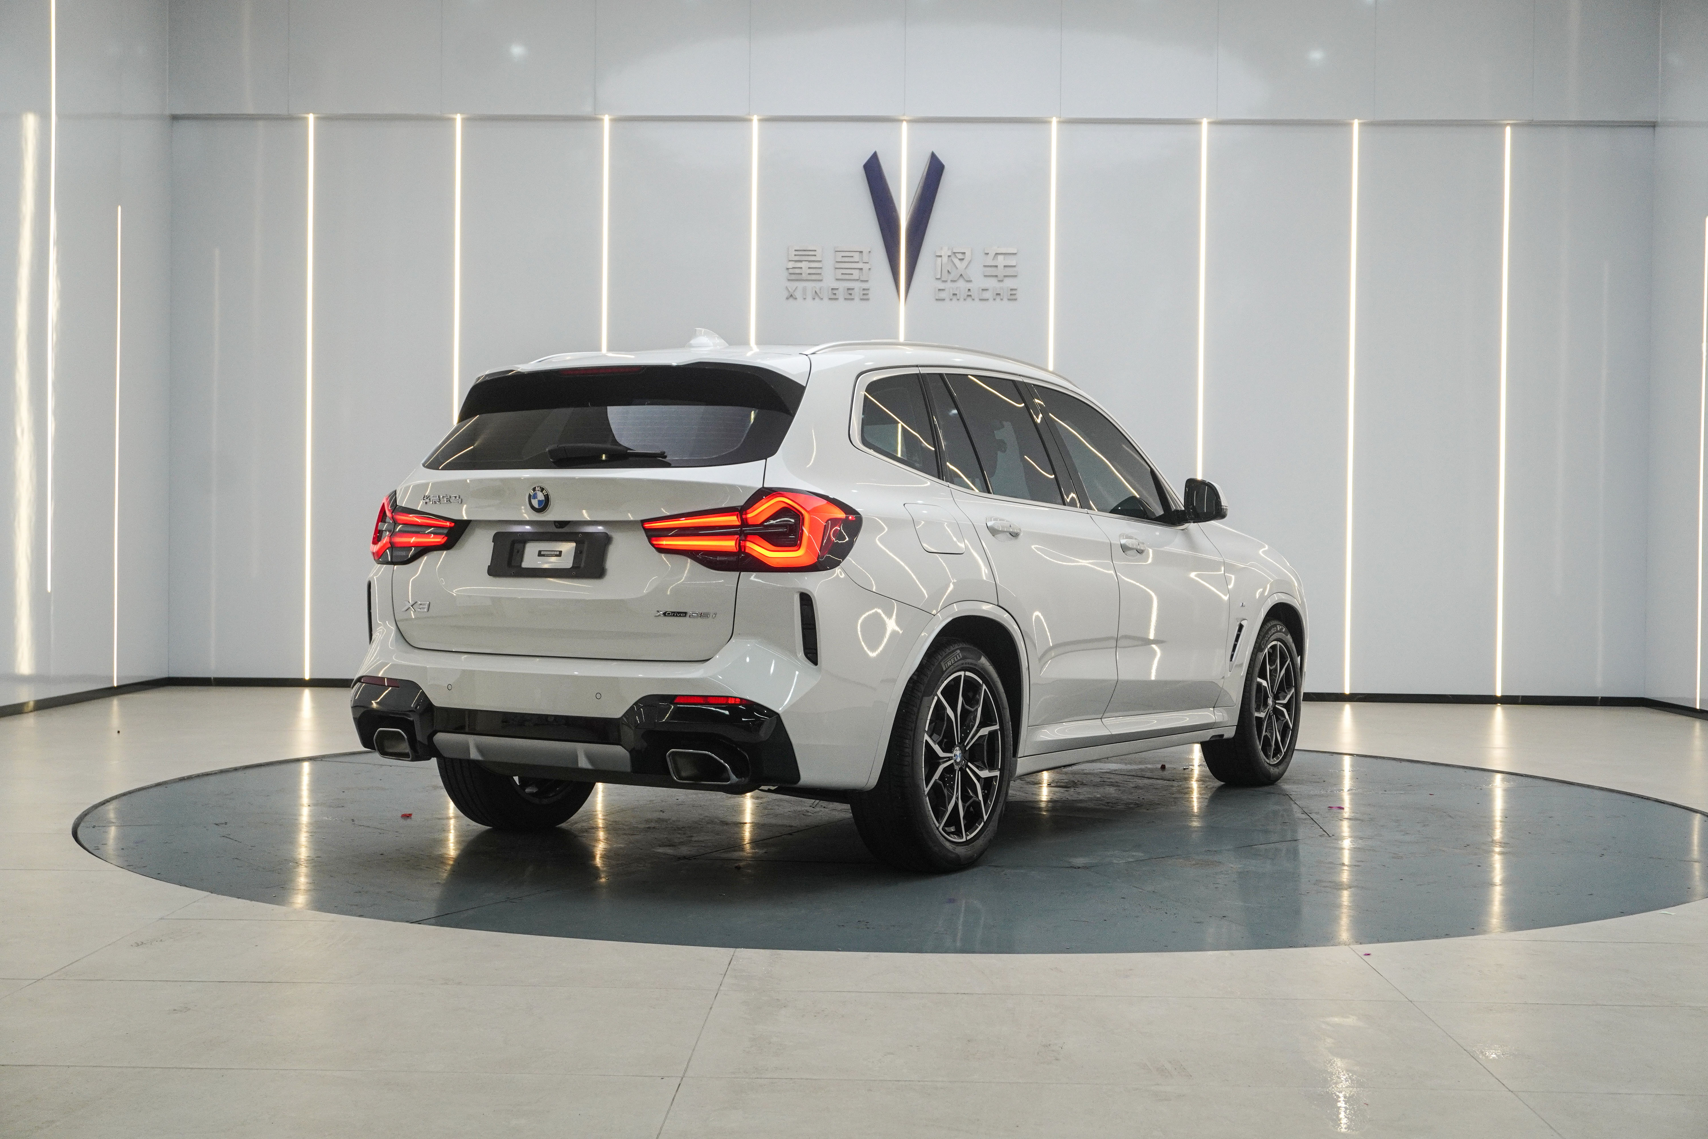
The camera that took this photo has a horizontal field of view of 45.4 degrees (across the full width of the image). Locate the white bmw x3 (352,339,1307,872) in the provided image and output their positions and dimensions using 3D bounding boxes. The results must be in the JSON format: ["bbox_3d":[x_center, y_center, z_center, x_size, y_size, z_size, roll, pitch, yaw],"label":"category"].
[{"bbox_3d":[0.251,0.070,7.949,2.060,1.690,4.737,1,1,31],"label":"white bmw x3"}]

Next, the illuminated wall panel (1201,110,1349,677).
[{"bbox_3d":[2.813,-1.069,13.630,1.000,3.777,0.060,1,1,2],"label":"illuminated wall panel"}]

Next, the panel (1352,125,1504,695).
[{"bbox_3d":[3.814,-1.057,13.600,1.002,3.775,0.060,1,1,2],"label":"panel"}]

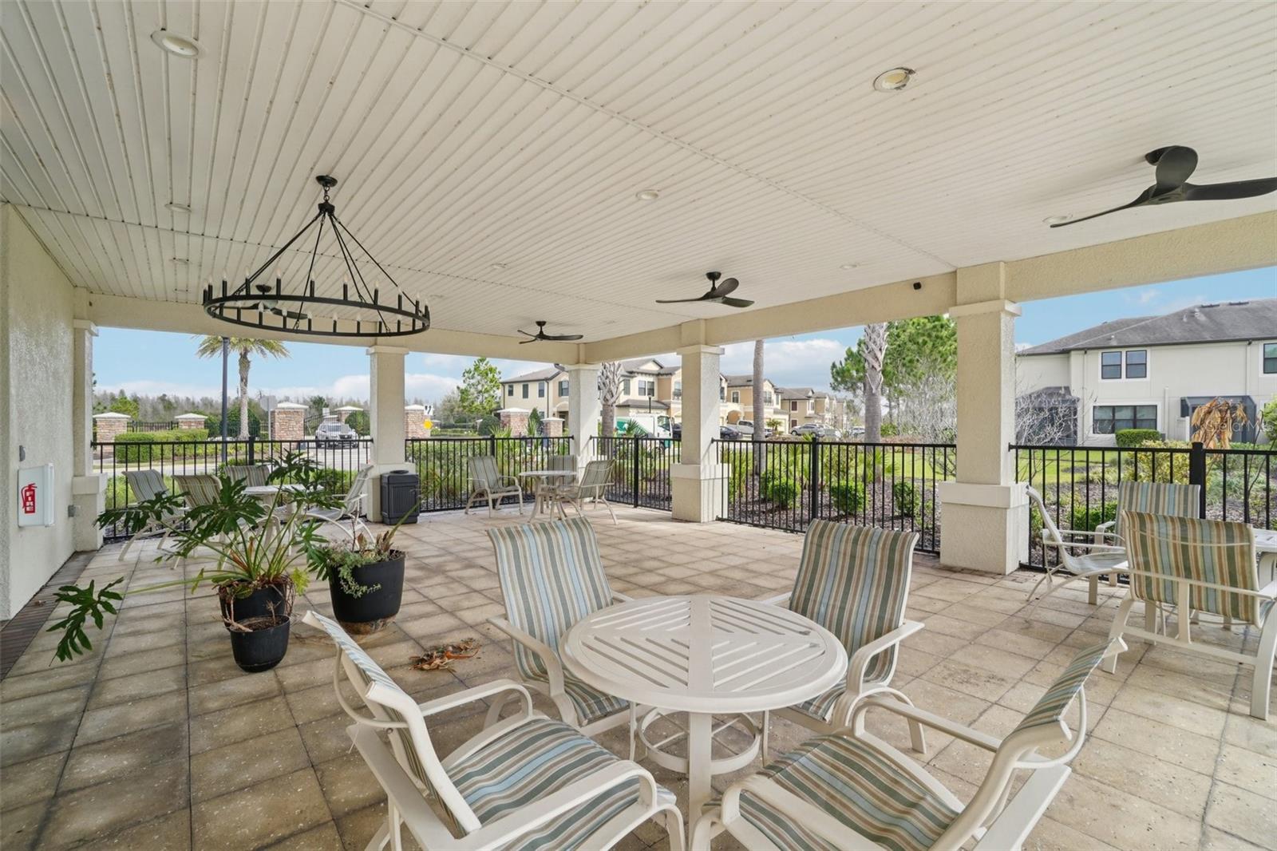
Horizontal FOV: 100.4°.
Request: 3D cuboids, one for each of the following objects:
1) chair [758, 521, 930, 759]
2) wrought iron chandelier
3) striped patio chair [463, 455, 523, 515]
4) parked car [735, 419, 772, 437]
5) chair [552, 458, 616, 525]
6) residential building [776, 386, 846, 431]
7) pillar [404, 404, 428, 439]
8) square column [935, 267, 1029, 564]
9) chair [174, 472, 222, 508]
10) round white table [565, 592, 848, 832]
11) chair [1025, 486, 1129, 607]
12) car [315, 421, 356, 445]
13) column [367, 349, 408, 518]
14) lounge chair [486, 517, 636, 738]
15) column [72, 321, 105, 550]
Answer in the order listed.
[{"bbox_3d":[0.810,0.995,2.390,0.820,0.980,0.650,0,0,-43],"label":"chair"},{"bbox_3d":[-2.129,-1.192,3.650,1.330,0.985,1.330,0,0,-41],"label":"wrought iron chandelier"},{"bbox_3d":[-2.429,1.003,8.960,0.720,0.980,0.630,0,0,43],"label":"striped patio chair"},{"bbox_3d":[12.000,0.400,56.000,5.100,1.750,1.950,0,0,32],"label":"parked car"},{"bbox_3d":[-0.850,1.010,8.080,0.650,0.980,0.820,0,0,-44],"label":"chair"},{"bbox_3d":[33.508,-2.509,104.995,15.000,8.200,36.000,0,0,29],"label":"residential building"},{"bbox_3d":[-10.430,0.180,25.000,1.150,2.300,1.150,0,0,-43],"label":"pillar"},{"bbox_3d":[3.610,-0.080,5.602,0.610,3.060,0.610,0,0,-41],"label":"square column"},{"bbox_3d":[-4.334,0.951,5.610,0.620,0.950,0.720,0,0,7],"label":"chair"},{"bbox_3d":[0.230,1.130,1.960,0.990,0.710,0.990,0,0,0],"label":"round white table"},{"bbox_3d":[3.481,1.020,4.160,0.740,0.980,0.620,0,0,35],"label":"chair"},{"bbox_3d":[-20.768,0.690,36.600,1.880,1.700,4.600,0,0,-42],"label":"car"},{"bbox_3d":[-3.829,0.107,8.228,0.610,2.630,0.610,0,0,-41],"label":"column"},{"bbox_3d":[-0.240,0.995,2.380,0.650,0.980,0.820,0,0,-38],"label":"lounge chair"},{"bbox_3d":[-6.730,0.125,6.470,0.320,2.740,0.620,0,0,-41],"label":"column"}]

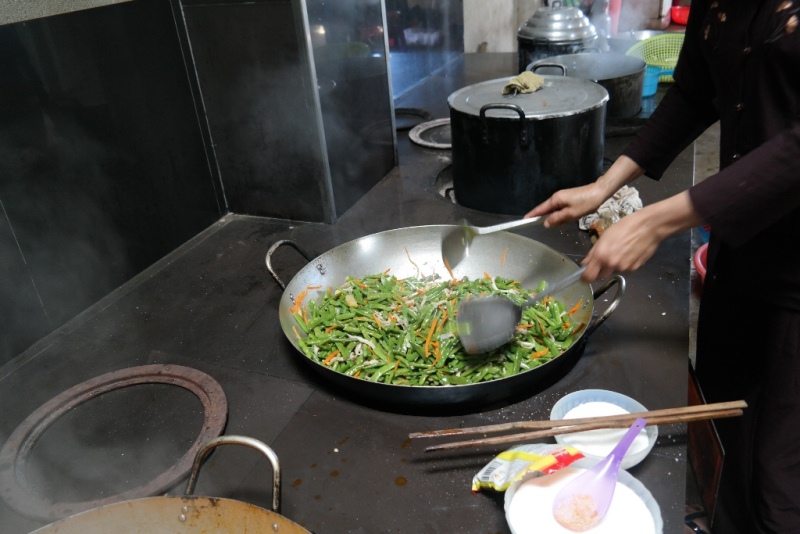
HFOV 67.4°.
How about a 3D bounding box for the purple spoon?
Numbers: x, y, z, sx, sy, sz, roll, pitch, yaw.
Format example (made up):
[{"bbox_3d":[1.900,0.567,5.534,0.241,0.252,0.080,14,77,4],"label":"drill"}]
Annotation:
[{"bbox_3d":[0.269,0.263,0.766,0.060,0.040,0.183,22,53,38],"label":"purple spoon"}]

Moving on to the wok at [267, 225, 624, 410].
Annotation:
[{"bbox_3d":[0.070,0.074,1.233,0.712,0.230,0.607,7,31,20],"label":"wok"}]

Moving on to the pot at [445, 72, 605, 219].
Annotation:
[{"bbox_3d":[0.366,-0.365,1.730,0.445,0.315,0.493,10,32,24],"label":"pot"}]

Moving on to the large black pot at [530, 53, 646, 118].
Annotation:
[{"bbox_3d":[0.730,-0.706,2.382,0.501,0.230,0.454,-23,34,-29],"label":"large black pot"}]

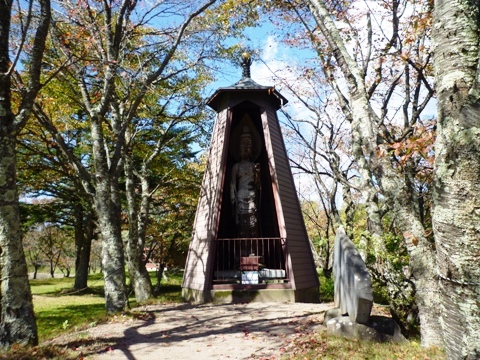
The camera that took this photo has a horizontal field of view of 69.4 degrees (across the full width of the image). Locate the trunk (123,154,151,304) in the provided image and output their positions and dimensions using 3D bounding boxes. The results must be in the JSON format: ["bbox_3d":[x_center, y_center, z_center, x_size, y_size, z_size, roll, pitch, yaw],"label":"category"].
[{"bbox_3d":[-3.483,1.478,11.809,0.800,5.000,0.600,-6,-12,-1],"label":"trunk"}]

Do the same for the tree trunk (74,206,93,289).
[{"bbox_3d":[-7.044,3.039,15.729,0.850,3.700,0.750,-3,-12,0],"label":"tree trunk"}]

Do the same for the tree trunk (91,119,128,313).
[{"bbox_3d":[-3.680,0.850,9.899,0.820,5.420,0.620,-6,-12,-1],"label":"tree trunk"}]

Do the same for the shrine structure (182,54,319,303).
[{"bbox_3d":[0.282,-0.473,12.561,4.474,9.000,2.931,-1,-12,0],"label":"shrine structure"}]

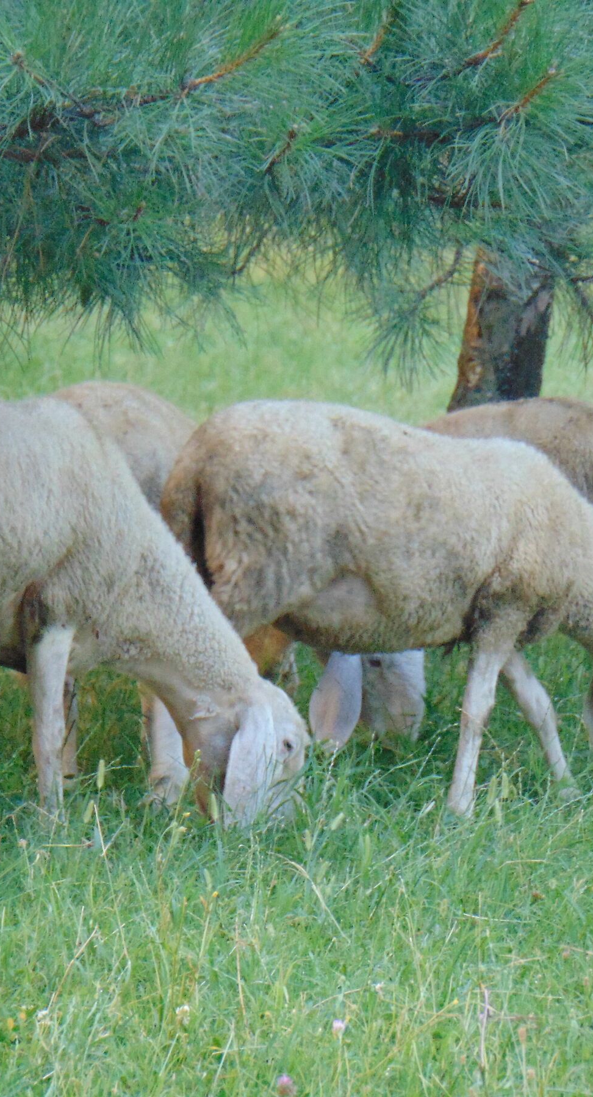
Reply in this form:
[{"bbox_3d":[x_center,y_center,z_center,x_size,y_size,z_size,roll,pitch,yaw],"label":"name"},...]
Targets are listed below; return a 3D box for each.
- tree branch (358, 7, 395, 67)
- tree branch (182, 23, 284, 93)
[{"bbox_3d":[0.127,-0.814,16.800,0.060,0.096,0.040,0,3,0],"label":"tree branch"},{"bbox_3d":[-0.100,-0.771,16.600,0.162,0.111,0.080,0,3,0],"label":"tree branch"}]

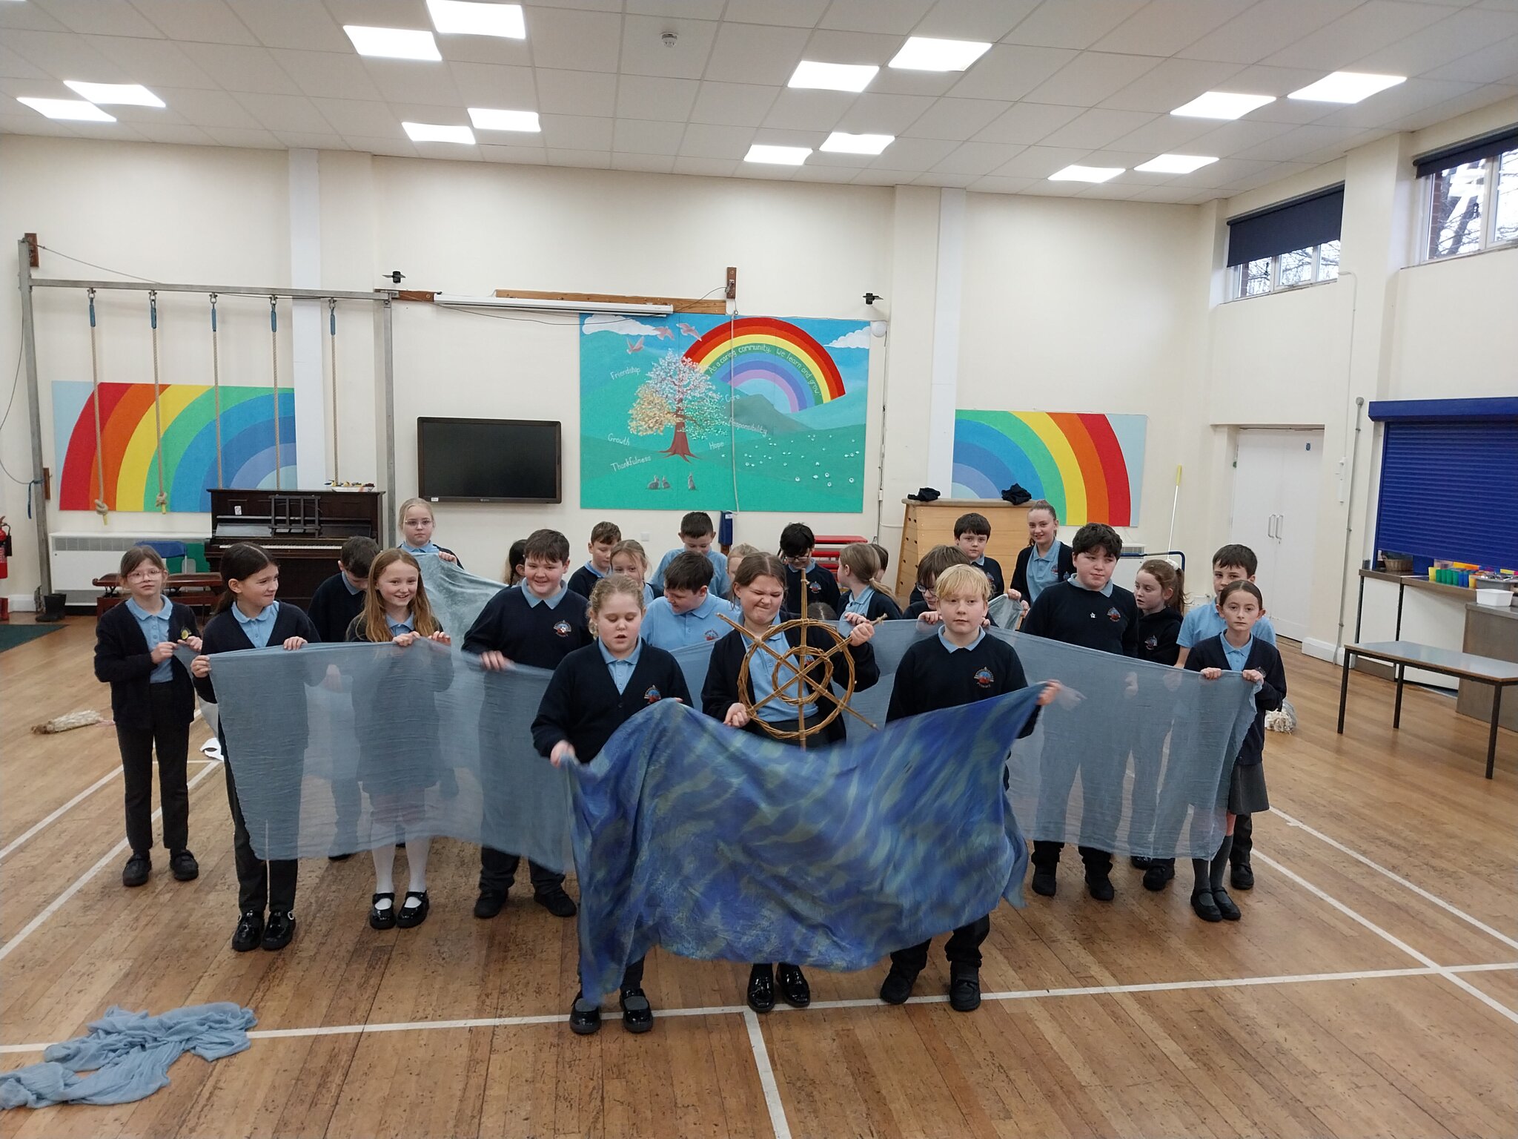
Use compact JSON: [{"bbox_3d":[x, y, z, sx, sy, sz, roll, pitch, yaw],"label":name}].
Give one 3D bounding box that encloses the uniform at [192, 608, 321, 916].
[{"bbox_3d":[-1.802,0.705,4.154,0.440,1.190,0.320,-1,7,-21],"label":"uniform"}]

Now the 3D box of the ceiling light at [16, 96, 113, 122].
[{"bbox_3d":[-5.766,-3.852,9.559,0.600,0.050,0.600,1,7,-9],"label":"ceiling light"}]

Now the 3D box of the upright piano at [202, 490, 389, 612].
[{"bbox_3d":[-4.278,-0.097,10.588,1.497,1.241,0.620,0,7,-9],"label":"upright piano"}]

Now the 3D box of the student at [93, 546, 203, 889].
[{"bbox_3d":[-2.513,0.596,4.693,0.440,1.380,0.360,-3,8,-31],"label":"student"}]

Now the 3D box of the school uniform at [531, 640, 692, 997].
[{"bbox_3d":[-0.455,0.786,3.570,0.470,1.130,0.320,1,7,-6],"label":"school uniform"}]

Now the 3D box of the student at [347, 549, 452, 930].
[{"bbox_3d":[-1.373,0.643,4.386,0.390,1.430,0.340,0,7,-16],"label":"student"}]

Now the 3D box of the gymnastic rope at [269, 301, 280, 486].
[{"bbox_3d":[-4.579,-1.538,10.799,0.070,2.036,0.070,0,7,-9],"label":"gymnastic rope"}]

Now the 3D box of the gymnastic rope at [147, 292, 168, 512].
[{"bbox_3d":[-5.615,-1.553,10.671,0.110,2.030,0.110,0,7,-9],"label":"gymnastic rope"}]

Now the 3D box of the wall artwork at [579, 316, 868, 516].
[{"bbox_3d":[-0.335,-1.577,11.677,2.950,1.966,0.040,0,7,-9],"label":"wall artwork"}]

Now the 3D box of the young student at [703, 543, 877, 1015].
[{"bbox_3d":[0.082,0.706,3.841,0.560,1.510,0.410,1,7,-6],"label":"young student"}]

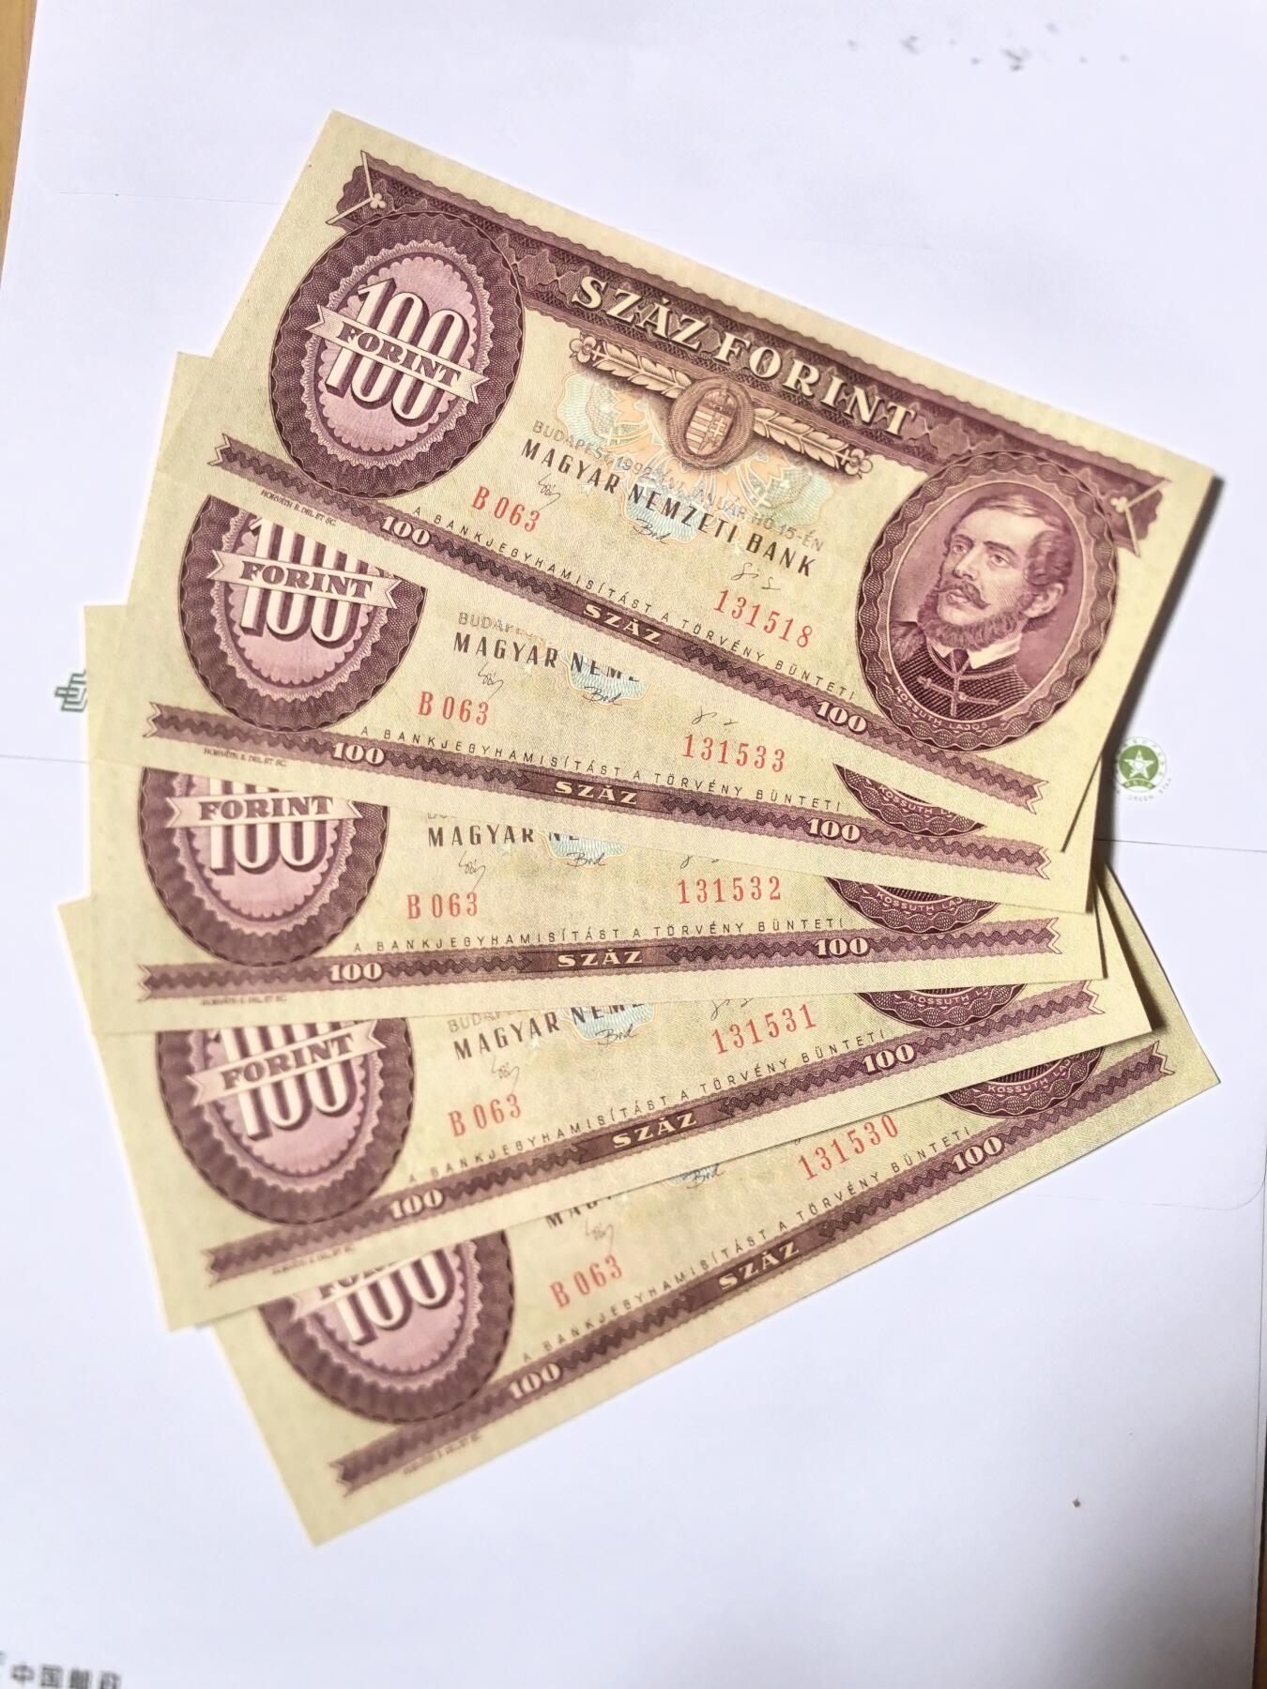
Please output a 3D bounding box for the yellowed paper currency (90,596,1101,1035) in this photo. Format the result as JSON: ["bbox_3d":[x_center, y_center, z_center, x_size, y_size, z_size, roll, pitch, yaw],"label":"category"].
[{"bbox_3d":[-0.008,-0.009,0.230,0.174,0.001,0.075,-3,85,-1],"label":"yellowed paper currency"}]

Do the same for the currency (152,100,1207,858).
[{"bbox_3d":[0.010,-0.067,0.237,0.174,0.001,0.075,23,85,2],"label":"currency"}]

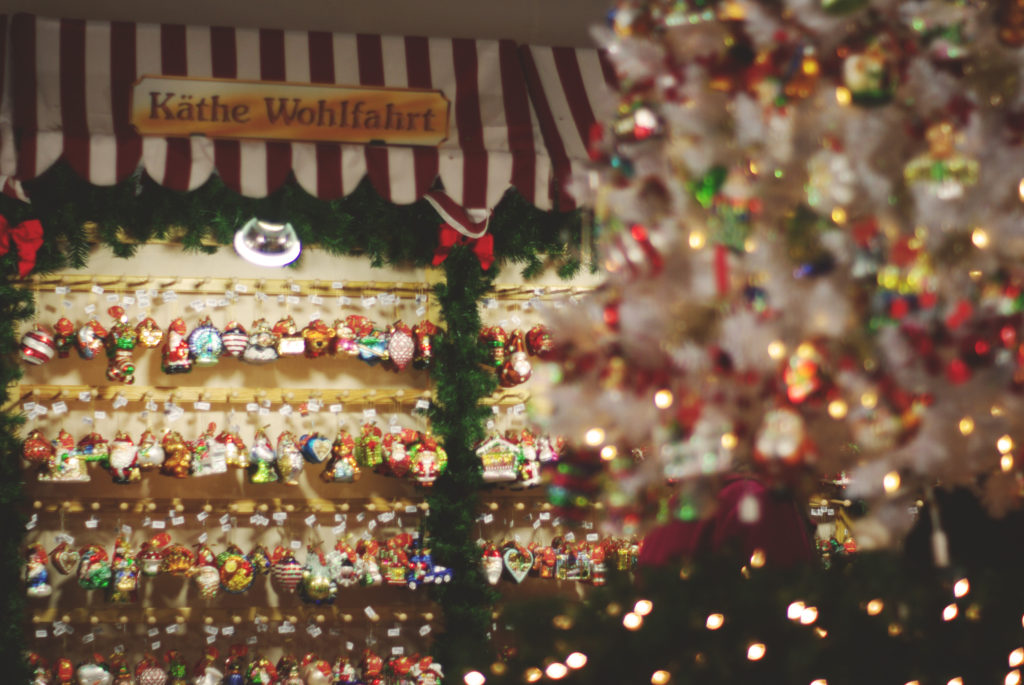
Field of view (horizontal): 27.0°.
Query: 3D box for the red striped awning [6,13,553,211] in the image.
[{"bbox_3d":[-0.464,-0.467,4.280,1.055,0.404,0.260,1,-5,-11],"label":"red striped awning"}]

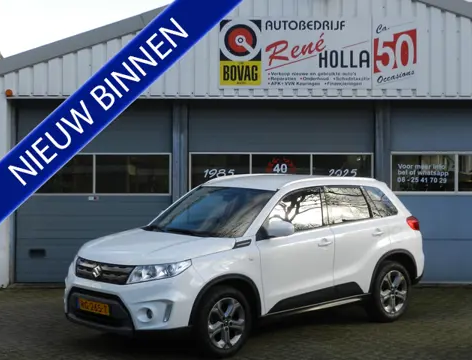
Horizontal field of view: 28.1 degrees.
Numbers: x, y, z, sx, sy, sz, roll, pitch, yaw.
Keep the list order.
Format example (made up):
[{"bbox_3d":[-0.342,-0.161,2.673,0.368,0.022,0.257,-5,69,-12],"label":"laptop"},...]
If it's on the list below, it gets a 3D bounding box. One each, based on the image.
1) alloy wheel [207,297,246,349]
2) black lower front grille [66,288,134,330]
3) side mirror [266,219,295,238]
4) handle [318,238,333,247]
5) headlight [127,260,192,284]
[{"bbox_3d":[-0.145,1.309,8.713,0.465,0.465,0.180,-3,3,-43],"label":"alloy wheel"},{"bbox_3d":[-1.281,1.188,8.711,0.140,0.340,1.030,-3,3,-43],"label":"black lower front grille"},{"bbox_3d":[0.425,0.465,9.011,0.170,0.175,0.240,-3,3,-43],"label":"side mirror"},{"bbox_3d":[0.915,0.635,9.553,0.205,0.064,0.053,-3,3,-43],"label":"handle"},{"bbox_3d":[-0.693,0.828,8.442,0.430,0.210,0.380,-3,3,-43],"label":"headlight"}]

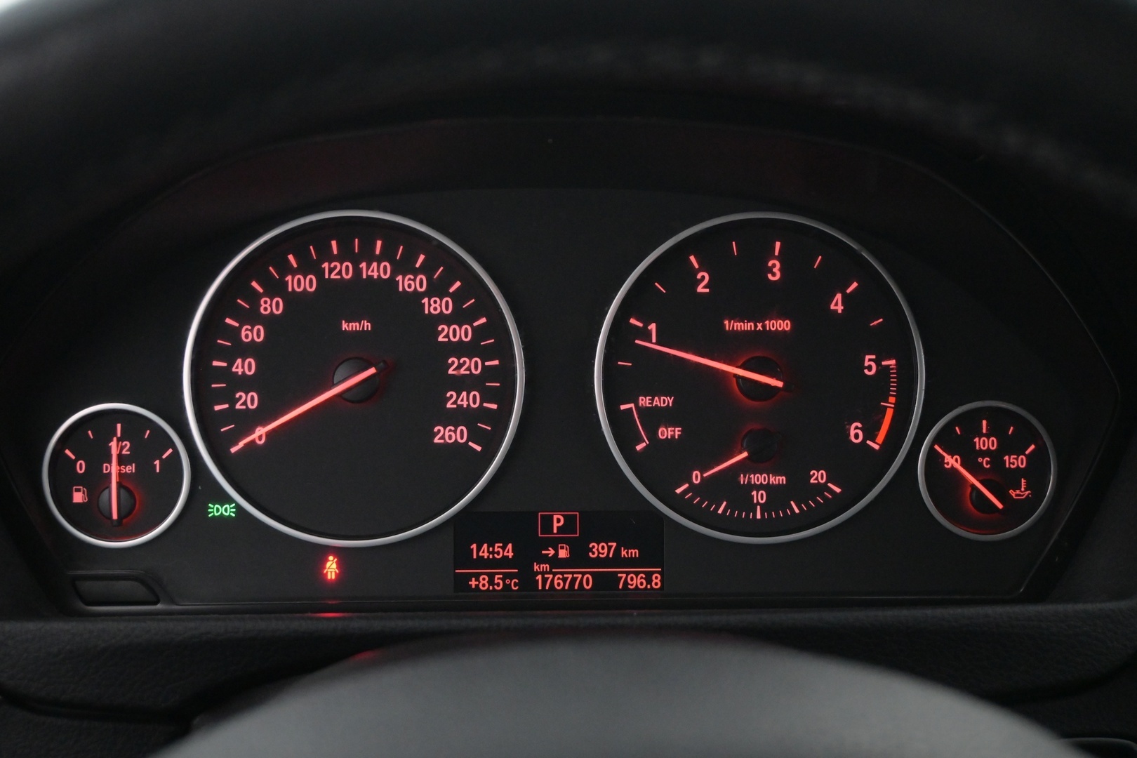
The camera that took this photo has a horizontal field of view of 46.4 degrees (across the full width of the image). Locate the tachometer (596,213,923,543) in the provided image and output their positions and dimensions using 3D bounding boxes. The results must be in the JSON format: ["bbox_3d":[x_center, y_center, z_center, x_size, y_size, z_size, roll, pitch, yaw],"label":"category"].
[{"bbox_3d":[0.058,0.000,0.412,0.102,0.102,0.020,-1,-4,-3],"label":"tachometer"}]

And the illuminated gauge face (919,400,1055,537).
[{"bbox_3d":[0.128,0.028,0.413,0.043,0.043,0.018,-1,-4,-3],"label":"illuminated gauge face"}]

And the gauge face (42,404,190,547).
[{"bbox_3d":[-0.134,0.029,0.399,0.043,0.043,0.018,-1,-4,-3],"label":"gauge face"}]

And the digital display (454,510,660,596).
[{"bbox_3d":[-0.003,0.053,0.405,0.064,0.025,0.008,-1,-4,-3],"label":"digital display"}]

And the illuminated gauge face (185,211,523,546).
[{"bbox_3d":[-0.065,0.000,0.405,0.102,0.102,0.020,-1,-4,-3],"label":"illuminated gauge face"}]

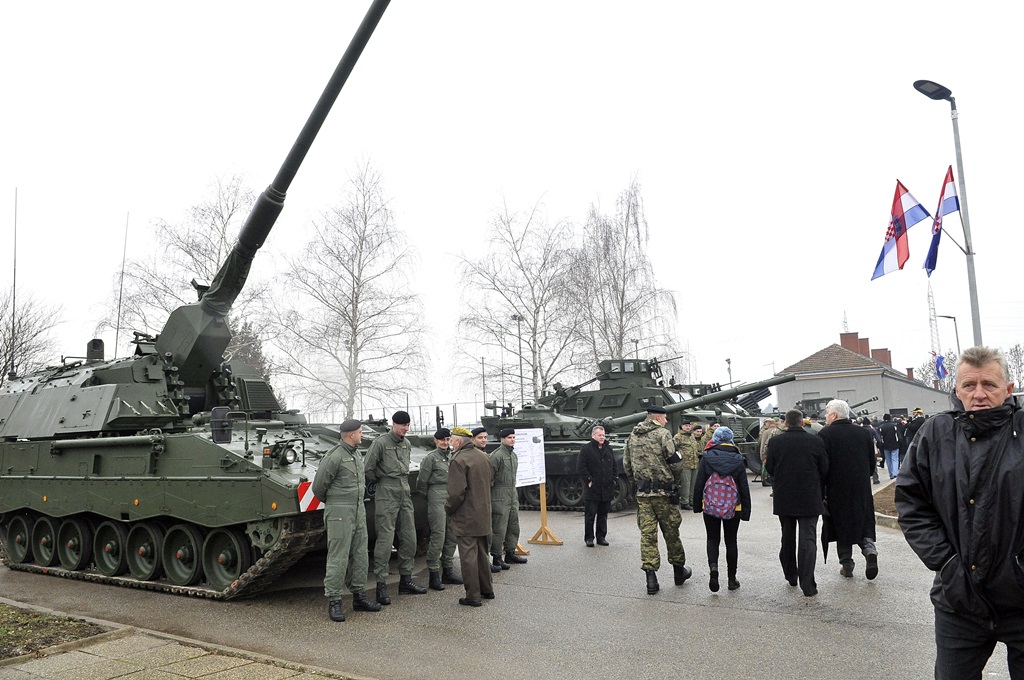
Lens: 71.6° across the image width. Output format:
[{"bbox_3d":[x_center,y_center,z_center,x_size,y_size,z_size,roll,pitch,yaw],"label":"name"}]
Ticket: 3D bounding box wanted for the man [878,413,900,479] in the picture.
[{"bbox_3d":[10.246,2.859,19.276,0.540,1.757,0.420,-5,-7,25],"label":"man"}]

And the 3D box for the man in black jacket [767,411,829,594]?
[{"bbox_3d":[2.779,1.549,6.994,0.530,1.790,0.440,-5,-8,21],"label":"man in black jacket"}]

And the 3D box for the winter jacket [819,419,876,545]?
[{"bbox_3d":[3.589,1.518,7.620,0.550,1.300,0.400,-5,-8,22],"label":"winter jacket"}]

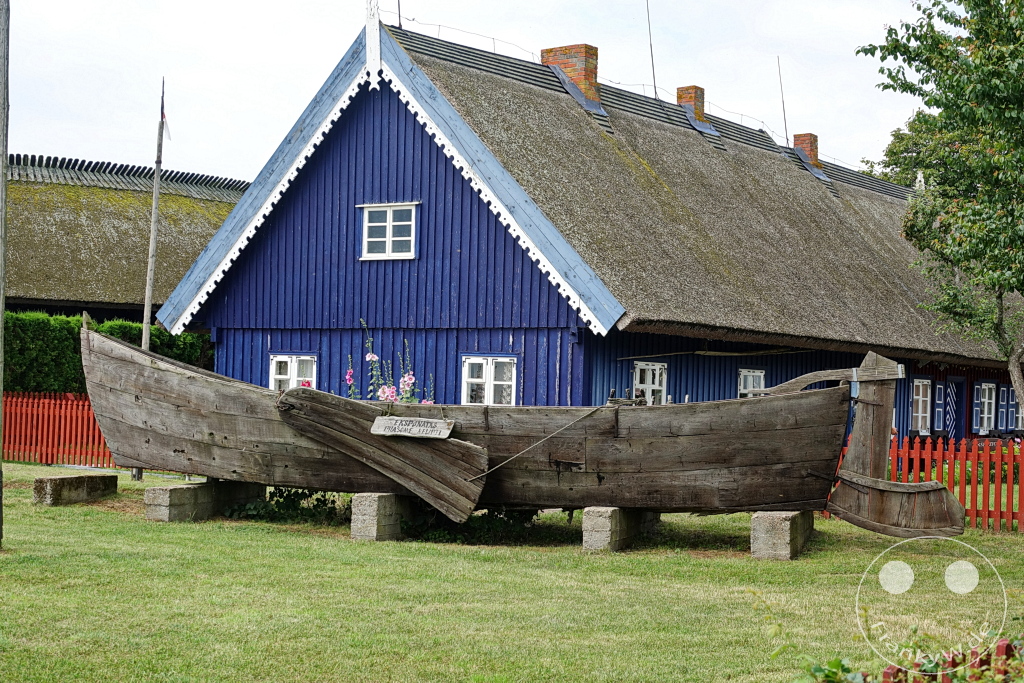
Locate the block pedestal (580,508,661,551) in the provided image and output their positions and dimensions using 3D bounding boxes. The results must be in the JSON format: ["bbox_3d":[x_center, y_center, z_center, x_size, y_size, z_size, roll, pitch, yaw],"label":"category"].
[{"bbox_3d":[1.184,1.896,17.376,0.290,0.440,2.050,1,-2,19],"label":"block pedestal"}]

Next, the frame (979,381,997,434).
[{"bbox_3d":[9.569,1.351,33.160,0.120,0.995,0.753,0,-2,38],"label":"frame"}]

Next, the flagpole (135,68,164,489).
[{"bbox_3d":[-5.648,-0.984,25.781,0.170,6.337,0.160,4,-2,-13],"label":"flagpole"}]

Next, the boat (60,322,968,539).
[{"bbox_3d":[-0.387,0.864,18.046,10.400,1.950,2.400,1,-2,21],"label":"boat"}]

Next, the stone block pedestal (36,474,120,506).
[{"bbox_3d":[-5.465,1.854,20.724,0.280,0.340,1.380,1,-2,22],"label":"stone block pedestal"}]

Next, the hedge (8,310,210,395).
[{"bbox_3d":[-9.085,0.996,36.774,1.200,2.900,6.200,0,-3,41],"label":"hedge"}]

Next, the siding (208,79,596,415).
[{"bbox_3d":[-1.863,-0.926,24.268,7.400,5.950,0.200,0,-2,38],"label":"siding"}]

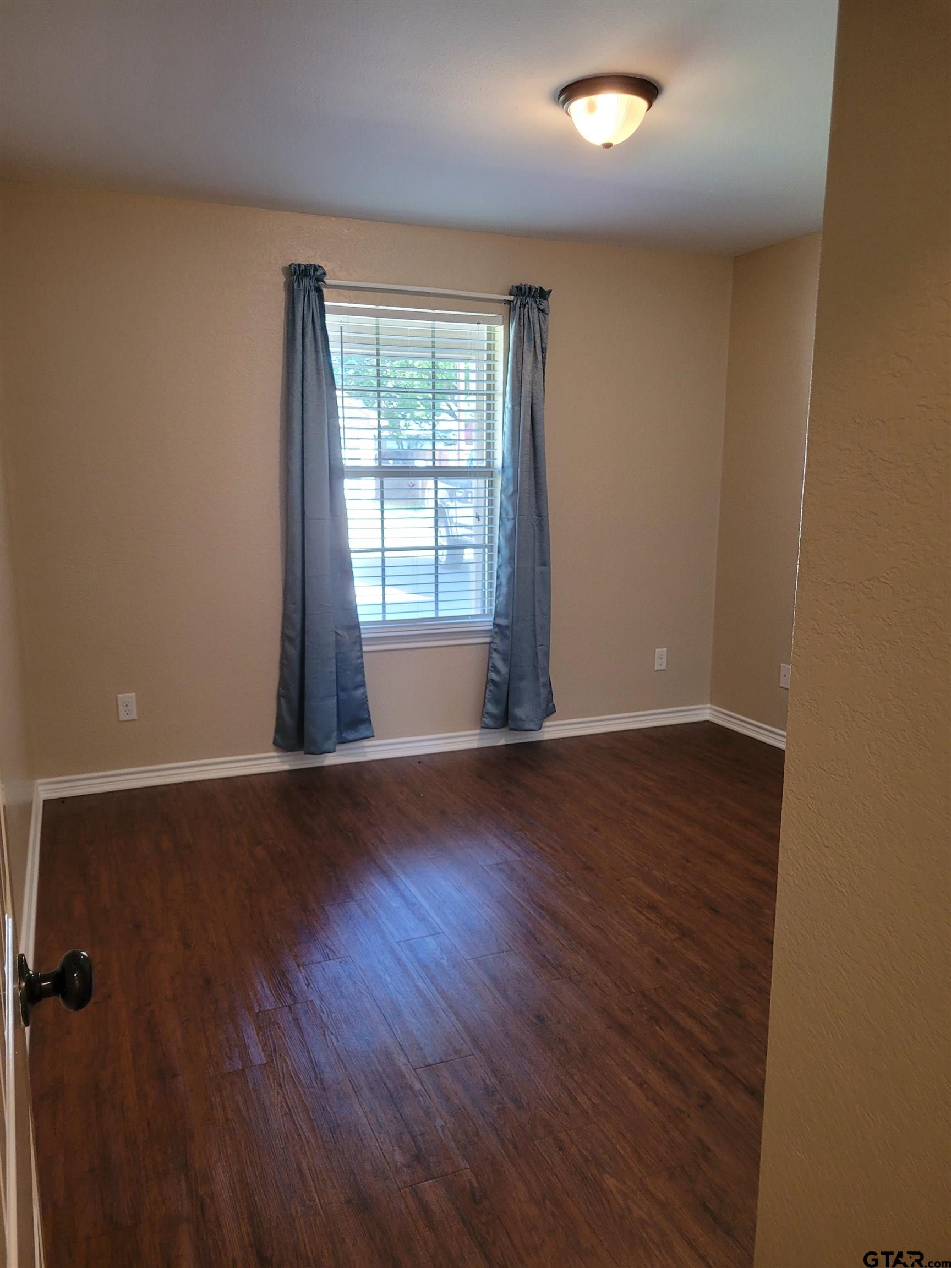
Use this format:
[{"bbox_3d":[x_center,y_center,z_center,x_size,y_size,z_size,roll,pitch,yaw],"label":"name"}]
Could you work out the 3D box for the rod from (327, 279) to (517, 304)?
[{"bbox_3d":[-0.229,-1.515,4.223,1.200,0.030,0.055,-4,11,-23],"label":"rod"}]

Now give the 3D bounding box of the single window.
[{"bbox_3d":[-0.302,-0.724,4.420,0.900,1.490,0.110,-4,11,-23],"label":"single window"}]

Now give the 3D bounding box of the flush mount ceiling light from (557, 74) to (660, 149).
[{"bbox_3d":[0.376,-1.455,2.700,0.283,0.145,0.283,0,10,0],"label":"flush mount ceiling light"}]

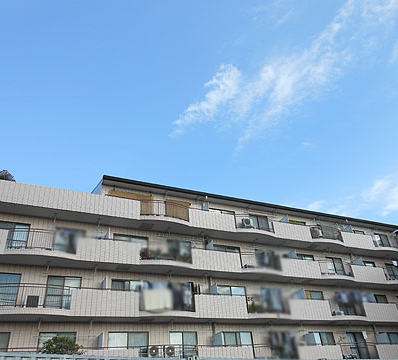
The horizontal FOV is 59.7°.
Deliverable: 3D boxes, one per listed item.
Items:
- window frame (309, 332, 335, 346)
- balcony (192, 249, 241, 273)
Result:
[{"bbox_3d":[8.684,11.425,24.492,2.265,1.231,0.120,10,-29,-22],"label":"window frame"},{"bbox_3d":[1.124,5.201,22.216,3.526,1.251,0.220,10,-29,-22],"label":"balcony"}]

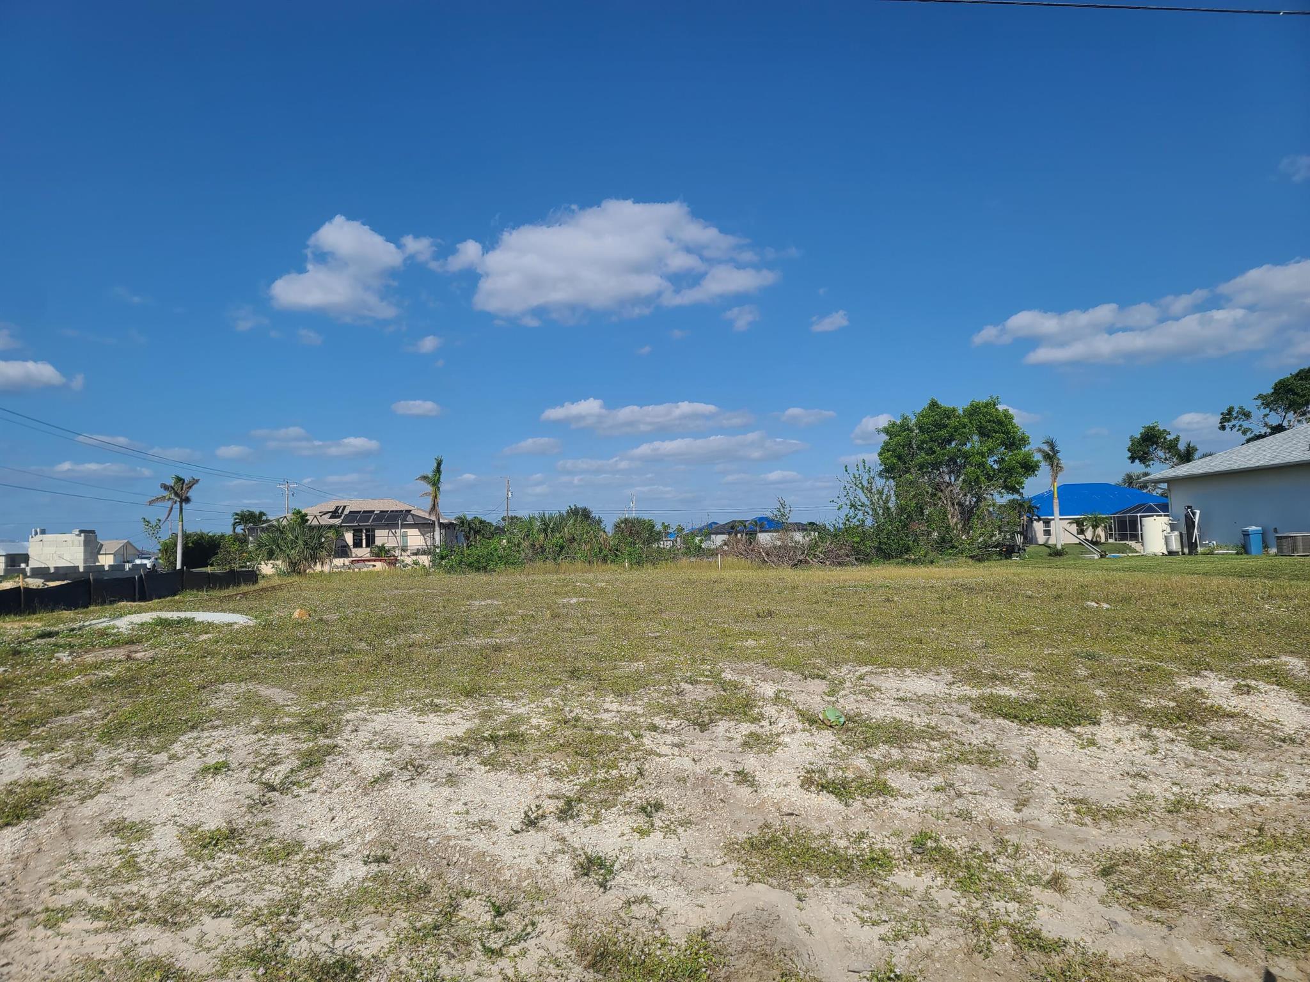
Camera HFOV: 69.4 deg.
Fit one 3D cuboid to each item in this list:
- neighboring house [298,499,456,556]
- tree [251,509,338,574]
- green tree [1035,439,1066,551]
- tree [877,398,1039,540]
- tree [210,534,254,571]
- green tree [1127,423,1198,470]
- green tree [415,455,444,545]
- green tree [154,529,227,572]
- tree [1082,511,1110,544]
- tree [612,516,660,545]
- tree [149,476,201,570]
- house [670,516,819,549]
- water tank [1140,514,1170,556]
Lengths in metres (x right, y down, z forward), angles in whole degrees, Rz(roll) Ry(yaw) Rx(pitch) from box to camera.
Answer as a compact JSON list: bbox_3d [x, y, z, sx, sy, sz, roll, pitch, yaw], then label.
[{"bbox_3d":[-23.580,3.000,78.000,14.800,5.100,12.500,-2,-3,5],"label":"neighboring house"},{"bbox_3d":[-22.782,3.278,60.000,5.300,4.000,5.000,-1,-4,-2],"label":"tree"},{"bbox_3d":[31.690,0.210,76.000,2.400,9.100,2.400,-2,-3,5],"label":"green tree"},{"bbox_3d":[16.331,-0.607,51.000,8.700,8.900,8.200,-1,-4,-2],"label":"tree"},{"bbox_3d":[-28.594,4.223,64.000,2.900,2.600,2.800,-1,-4,-2],"label":"tree"},{"bbox_3d":[28.098,-0.113,52.000,4.500,7.200,4.500,-1,-4,-2],"label":"green tree"},{"bbox_3d":[-15.062,1.397,63.000,2.000,7.300,2.000,-1,-4,-2],"label":"green tree"},{"bbox_3d":[-32.870,4.240,67.000,5.100,3.000,3.200,-2,-3,5],"label":"green tree"},{"bbox_3d":[37.770,3.110,81.000,2.400,2.850,2.400,-2,-3,5],"label":"tree"},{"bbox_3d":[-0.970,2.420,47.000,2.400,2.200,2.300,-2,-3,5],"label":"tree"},{"bbox_3d":[-33.630,2.250,66.000,3.600,6.800,3.400,-2,-3,5],"label":"tree"},{"bbox_3d":[13.403,6.361,140.000,20.500,5.000,15.000,-1,-4,-2],"label":"house"},{"bbox_3d":[18.640,1.656,35.200,1.060,1.420,1.060,-1,-4,-2],"label":"water tank"}]

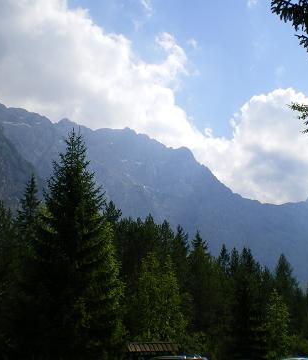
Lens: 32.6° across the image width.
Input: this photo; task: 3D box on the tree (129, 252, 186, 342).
[{"bbox_3d":[0.193,7.596,29.095,3.300,7.400,3.300,-1,-19,0],"label":"tree"}]

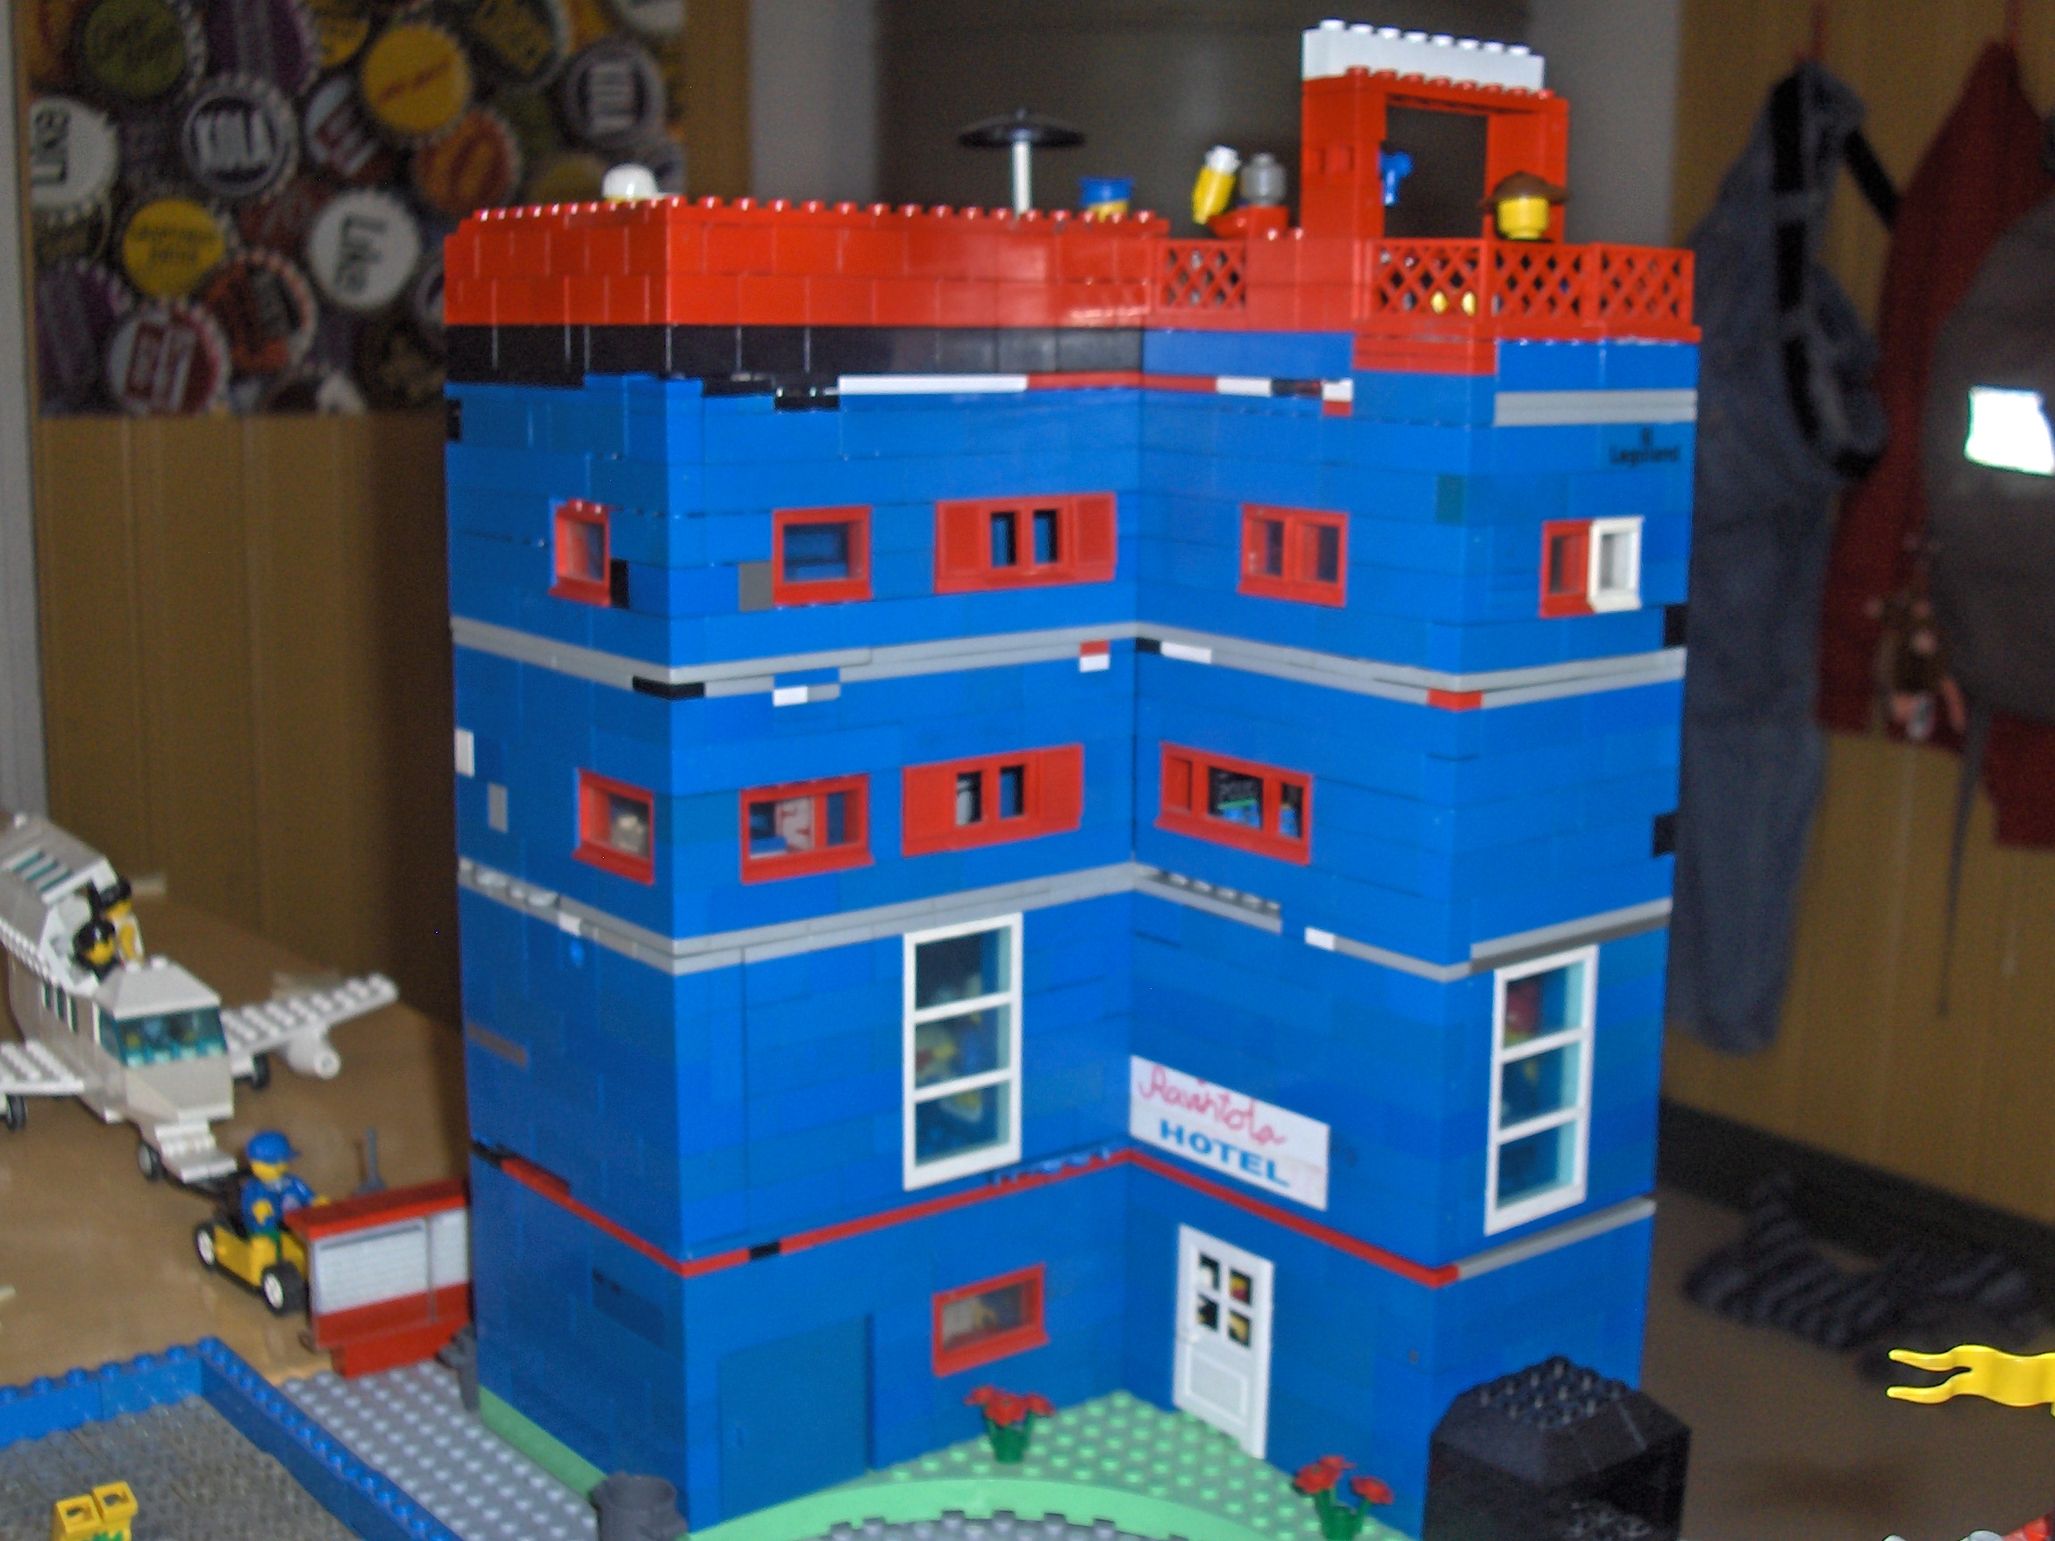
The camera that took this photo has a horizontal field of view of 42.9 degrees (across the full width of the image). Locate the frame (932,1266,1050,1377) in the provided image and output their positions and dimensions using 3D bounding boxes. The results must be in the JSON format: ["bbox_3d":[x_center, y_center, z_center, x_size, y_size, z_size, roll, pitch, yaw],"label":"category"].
[{"bbox_3d":[-0.010,0.123,0.591,0.032,0.019,0.009,-8,14,-37],"label":"frame"}]

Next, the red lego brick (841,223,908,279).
[{"bbox_3d":[-0.033,-0.105,0.528,0.016,0.010,0.008,-8,14,-37],"label":"red lego brick"}]

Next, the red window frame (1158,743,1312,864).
[{"bbox_3d":[0.047,0.007,0.568,0.009,0.019,0.048,-8,14,-37],"label":"red window frame"}]

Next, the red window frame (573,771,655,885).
[{"bbox_3d":[-0.082,0.011,0.539,0.009,0.020,0.032,-8,14,-38],"label":"red window frame"}]

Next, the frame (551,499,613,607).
[{"bbox_3d":[-0.089,-0.045,0.538,0.009,0.020,0.024,-8,14,-38],"label":"frame"}]

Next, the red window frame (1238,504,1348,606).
[{"bbox_3d":[0.058,-0.046,0.547,0.009,0.020,0.032,-8,14,-38],"label":"red window frame"}]

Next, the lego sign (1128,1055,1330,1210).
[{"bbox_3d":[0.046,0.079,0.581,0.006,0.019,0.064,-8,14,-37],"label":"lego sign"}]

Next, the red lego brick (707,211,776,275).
[{"bbox_3d":[-0.058,-0.102,0.510,0.016,0.011,0.008,-8,14,-38],"label":"red lego brick"}]

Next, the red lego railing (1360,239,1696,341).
[{"bbox_3d":[0.103,-0.098,0.533,0.071,0.019,0.032,-8,14,-38],"label":"red lego railing"}]

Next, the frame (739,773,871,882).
[{"bbox_3d":[-0.047,0.011,0.541,0.032,0.020,0.009,-8,14,-38],"label":"frame"}]

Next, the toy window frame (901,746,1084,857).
[{"bbox_3d":[-0.009,0.006,0.569,0.049,0.019,0.009,-8,14,-37],"label":"toy window frame"}]

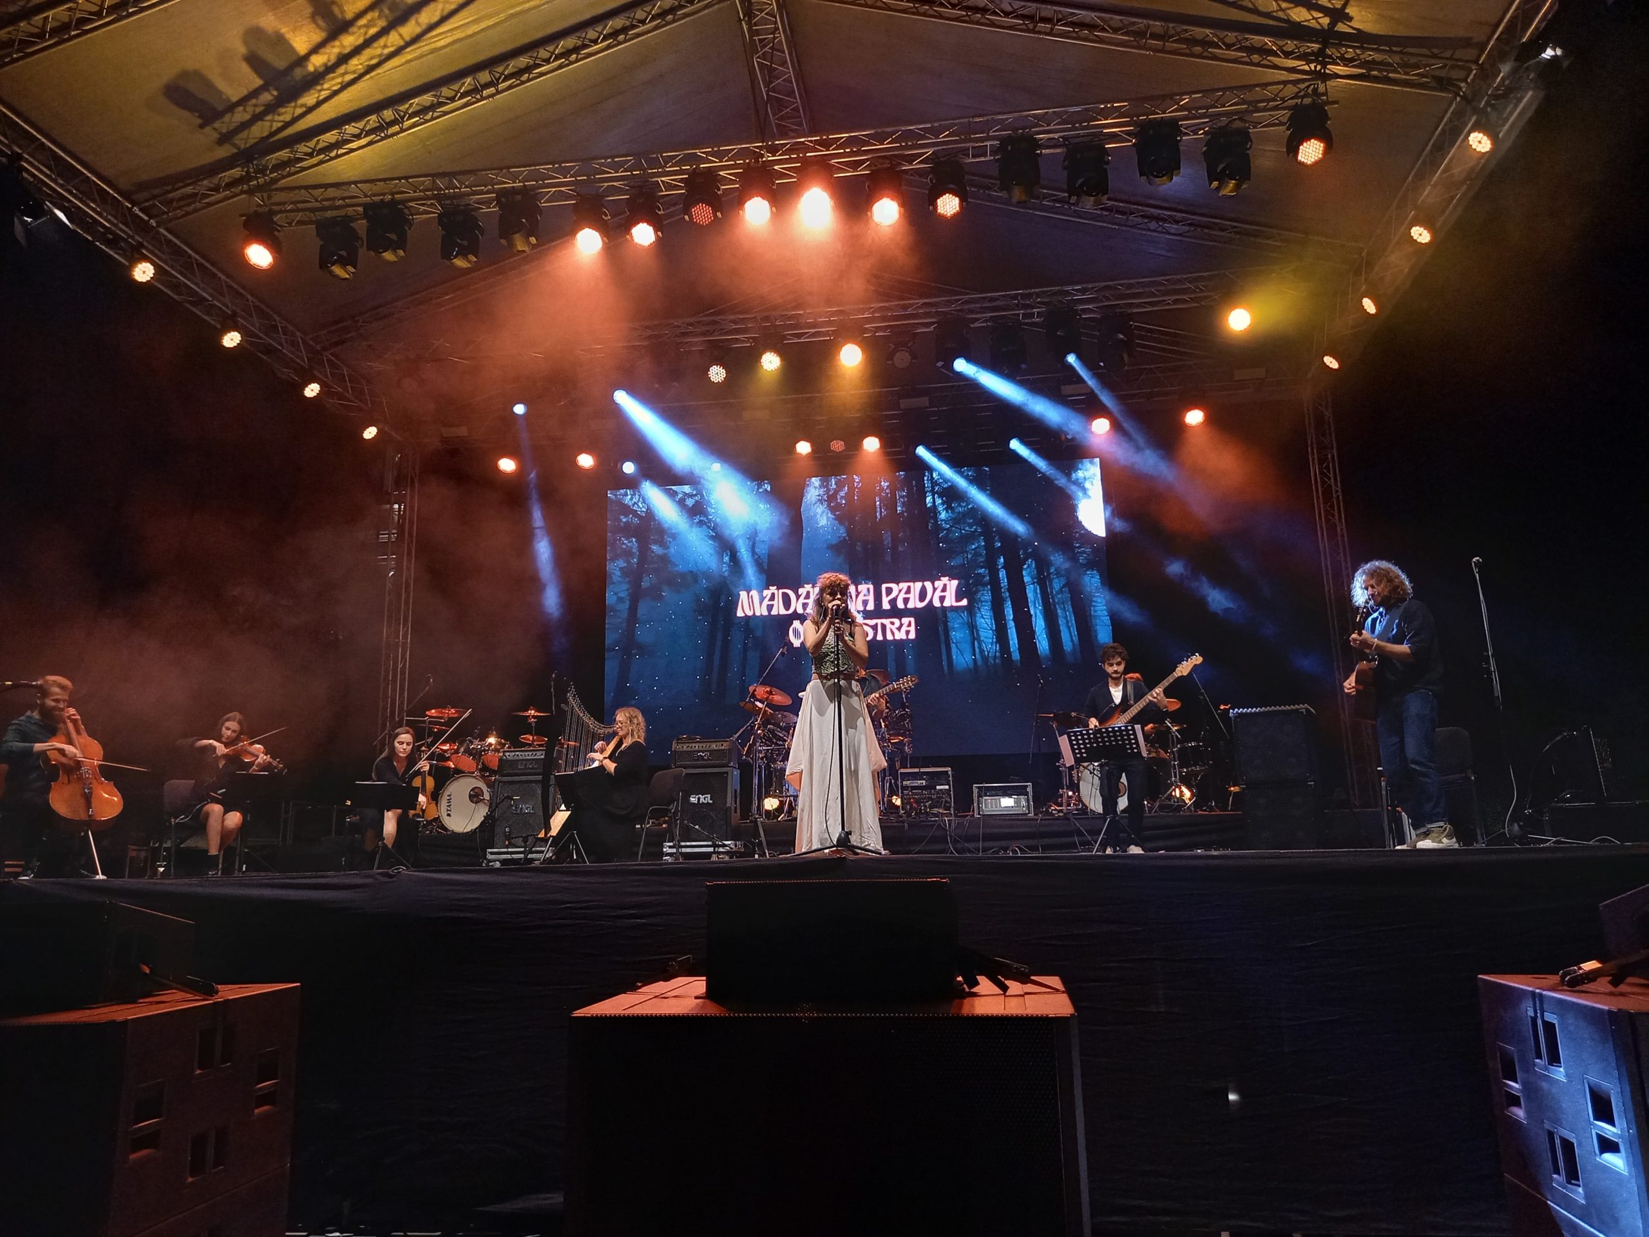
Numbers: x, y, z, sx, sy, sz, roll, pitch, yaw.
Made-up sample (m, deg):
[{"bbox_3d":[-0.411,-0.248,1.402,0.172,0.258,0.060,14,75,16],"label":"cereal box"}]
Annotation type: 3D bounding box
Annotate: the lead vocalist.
[{"bbox_3d":[0.063,0.555,6.961,0.580,1.680,0.450,-2,-11,4],"label":"lead vocalist"}]

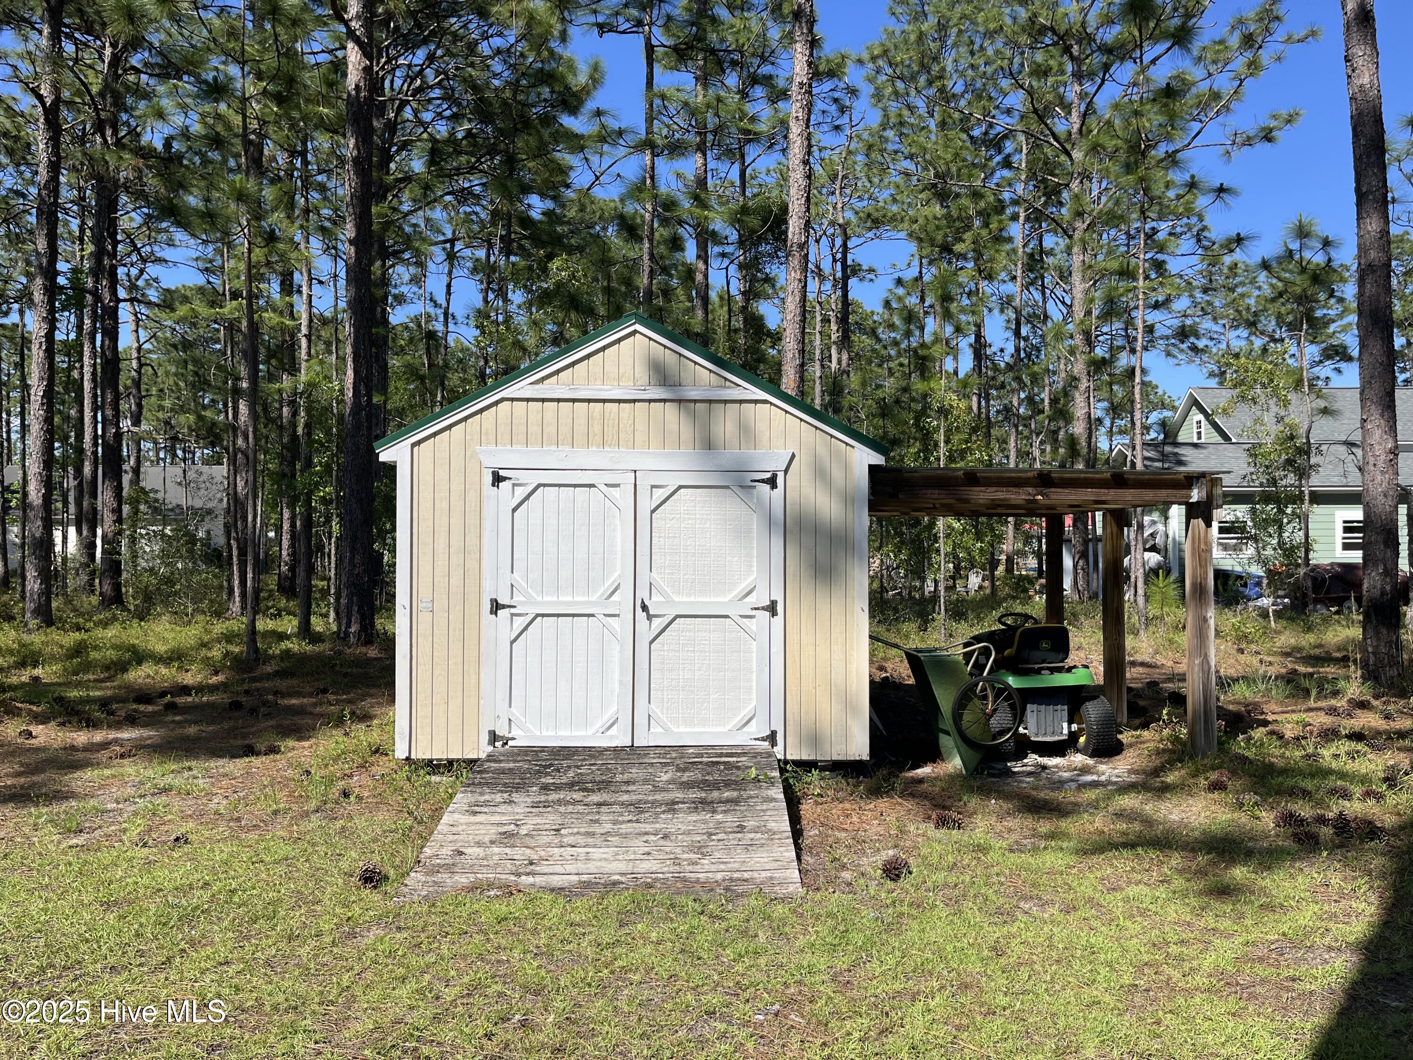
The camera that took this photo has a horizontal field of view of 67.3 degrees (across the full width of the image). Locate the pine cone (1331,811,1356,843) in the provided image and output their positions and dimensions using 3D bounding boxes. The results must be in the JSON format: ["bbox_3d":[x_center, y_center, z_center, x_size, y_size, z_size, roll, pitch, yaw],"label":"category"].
[{"bbox_3d":[3.385,1.578,5.640,0.125,0.147,0.128,0,-1,-1],"label":"pine cone"}]

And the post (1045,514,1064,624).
[{"bbox_3d":[3.482,0.765,10.621,0.145,1.840,0.145,0,-1,-1],"label":"post"}]

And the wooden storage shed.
[{"bbox_3d":[-0.520,0.094,8.929,3.370,2.980,3.850,0,-1,-1],"label":"wooden storage shed"}]

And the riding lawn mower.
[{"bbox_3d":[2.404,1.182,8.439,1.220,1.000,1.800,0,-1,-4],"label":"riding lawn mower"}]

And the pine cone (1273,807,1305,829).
[{"bbox_3d":[3.224,1.597,5.870,0.171,0.114,0.123,0,-1,-1],"label":"pine cone"}]

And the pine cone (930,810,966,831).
[{"bbox_3d":[1.325,1.595,5.830,0.176,0.106,0.123,0,-1,-1],"label":"pine cone"}]

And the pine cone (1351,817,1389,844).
[{"bbox_3d":[3.525,1.593,5.630,0.180,0.128,0.133,0,-1,-1],"label":"pine cone"}]

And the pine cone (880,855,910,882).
[{"bbox_3d":[0.897,1.601,5.030,0.138,0.119,0.133,0,-1,-1],"label":"pine cone"}]

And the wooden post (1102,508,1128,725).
[{"bbox_3d":[3.515,0.729,9.121,0.145,1.840,0.145,0,-1,-1],"label":"wooden post"}]

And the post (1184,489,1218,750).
[{"bbox_3d":[3.548,0.673,7.623,0.145,1.880,0.145,0,-1,-1],"label":"post"}]

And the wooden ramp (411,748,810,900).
[{"bbox_3d":[-0.479,1.554,5.895,1.850,0.290,2.160,0,-1,-1],"label":"wooden ramp"}]

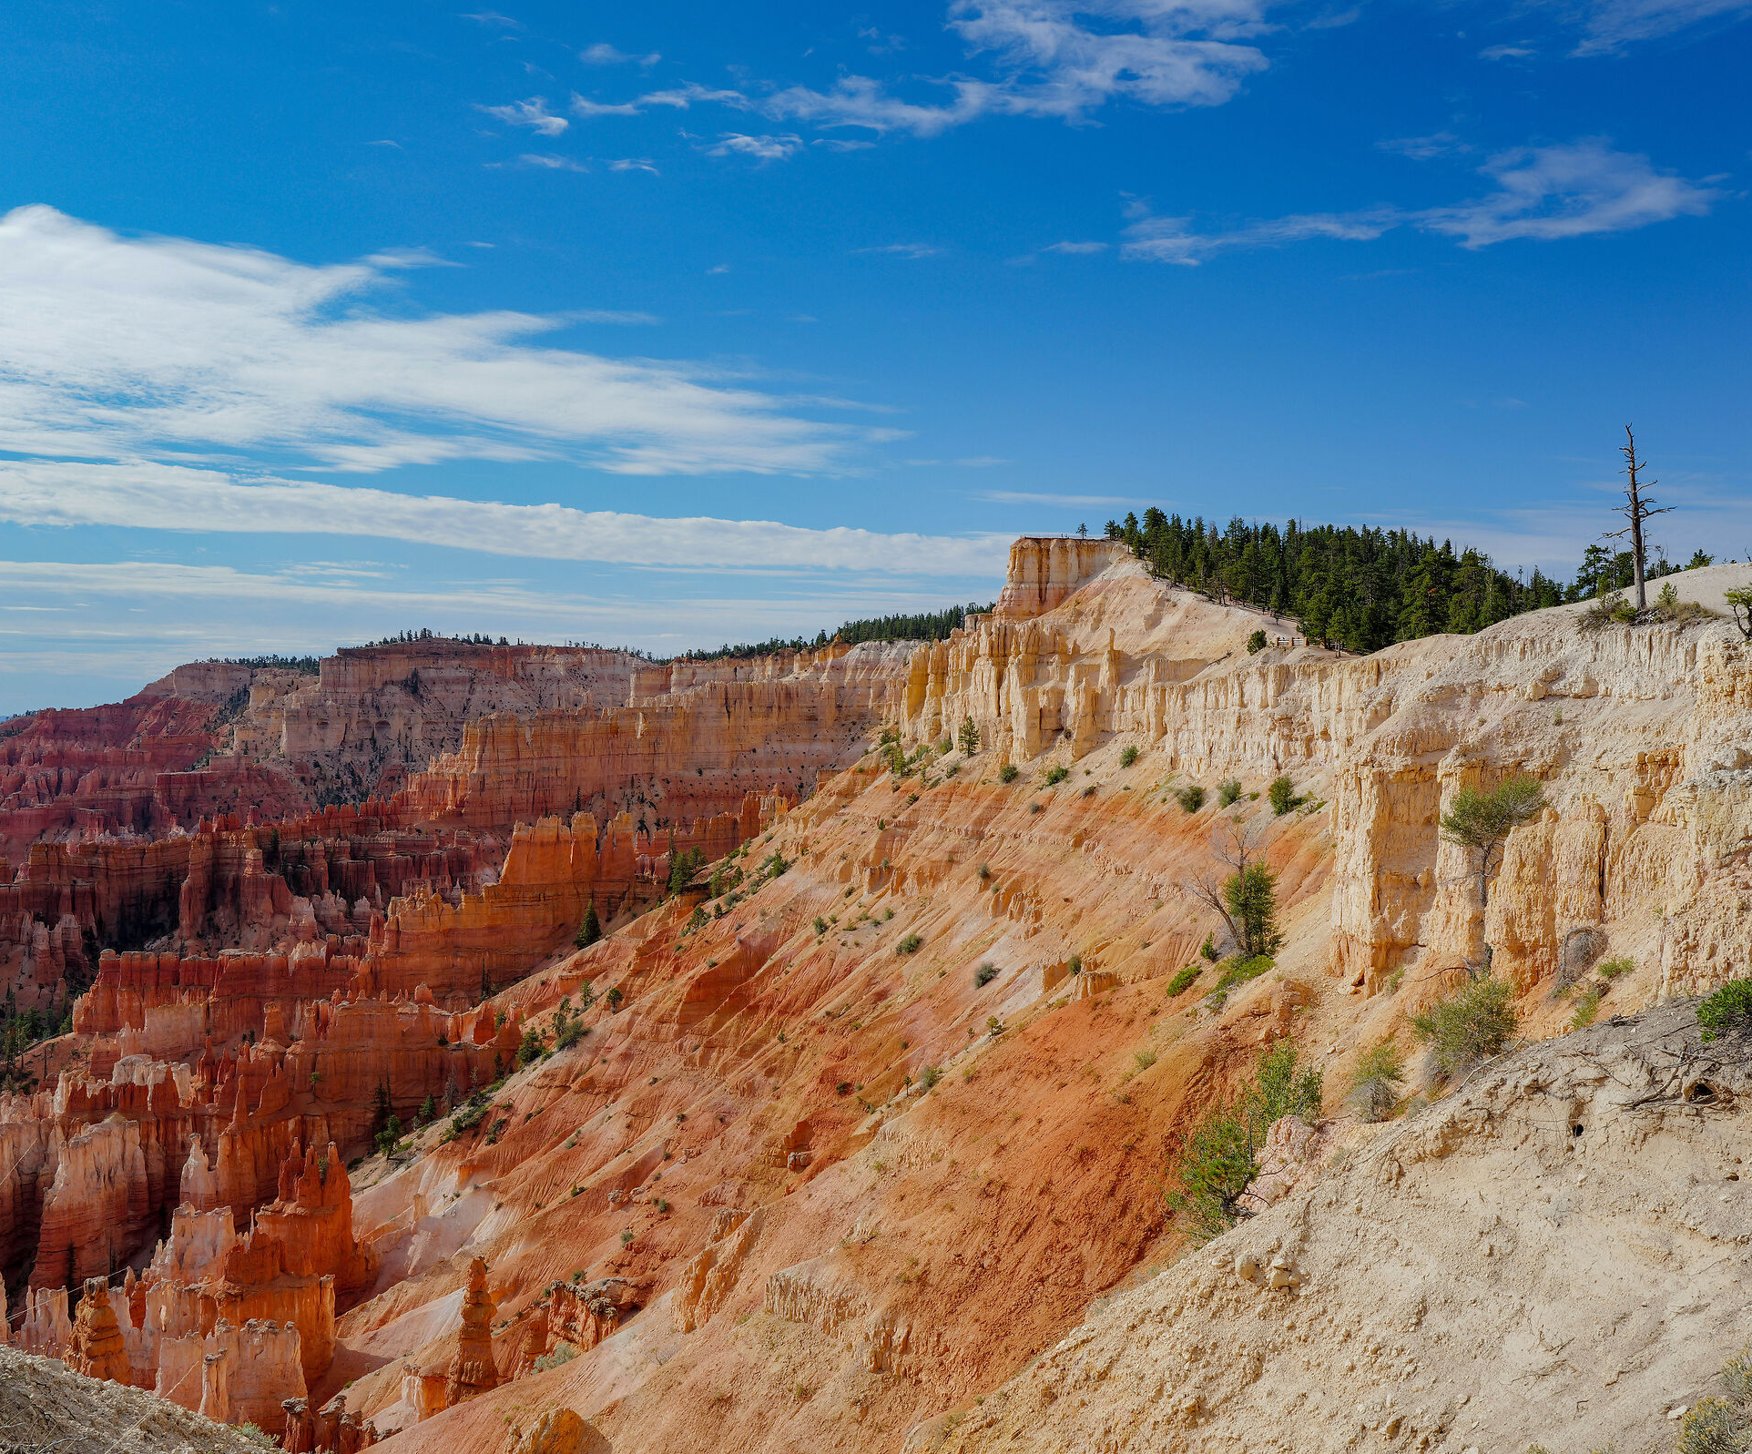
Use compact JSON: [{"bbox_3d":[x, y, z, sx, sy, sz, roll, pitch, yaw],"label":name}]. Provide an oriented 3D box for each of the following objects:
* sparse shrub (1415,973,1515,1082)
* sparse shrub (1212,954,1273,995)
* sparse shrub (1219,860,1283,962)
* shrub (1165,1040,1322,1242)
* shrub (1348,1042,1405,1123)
[{"bbox_3d":[10.056,5.201,29.000,1.700,1.840,1.700,0,1,0],"label":"sparse shrub"},{"bbox_3d":[9.918,6.725,46.000,1.600,1.070,1.400,0,1,0],"label":"sparse shrub"},{"bbox_3d":[10.835,5.317,49.000,1.760,2.800,1.700,0,1,0],"label":"sparse shrub"},{"bbox_3d":[5.199,5.847,24.000,2.120,2.710,2.100,0,1,0],"label":"shrub"},{"bbox_3d":[7.952,5.629,27.000,0.910,1.250,1.000,0,1,0],"label":"shrub"}]

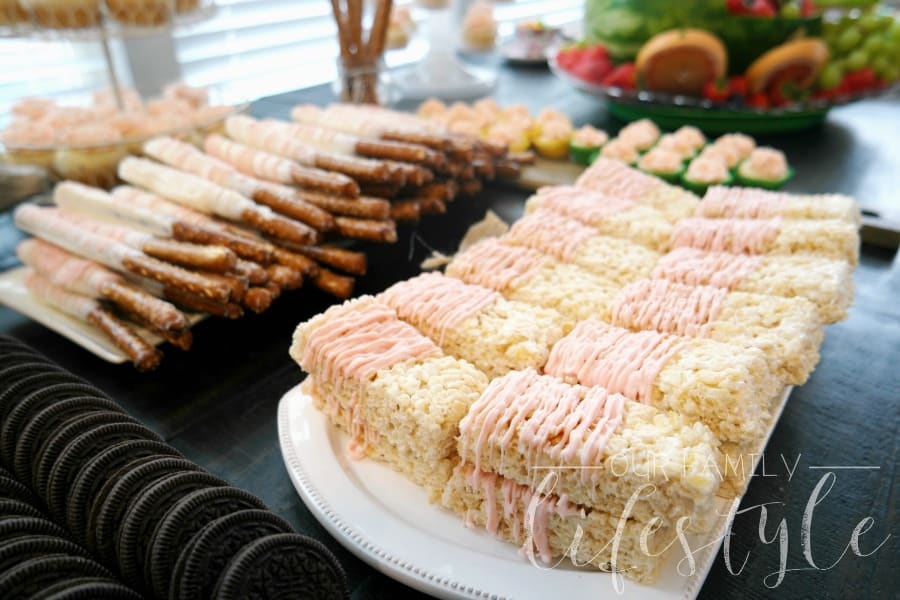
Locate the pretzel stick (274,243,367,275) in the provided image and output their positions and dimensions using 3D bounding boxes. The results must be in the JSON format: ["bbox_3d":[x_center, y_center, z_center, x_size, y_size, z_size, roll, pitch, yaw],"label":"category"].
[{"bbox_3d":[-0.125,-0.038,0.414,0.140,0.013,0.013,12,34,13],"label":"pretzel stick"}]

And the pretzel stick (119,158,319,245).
[{"bbox_3d":[-0.169,-0.070,0.421,0.189,0.017,0.017,20,36,24],"label":"pretzel stick"}]

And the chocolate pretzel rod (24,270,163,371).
[{"bbox_3d":[-0.206,0.008,0.336,0.145,0.014,0.014,21,37,33],"label":"chocolate pretzel rod"}]

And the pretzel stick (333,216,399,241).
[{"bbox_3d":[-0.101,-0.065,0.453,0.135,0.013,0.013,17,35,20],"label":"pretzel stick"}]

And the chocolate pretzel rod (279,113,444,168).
[{"bbox_3d":[-0.092,-0.146,0.544,0.183,0.016,0.016,19,36,24],"label":"chocolate pretzel rod"}]

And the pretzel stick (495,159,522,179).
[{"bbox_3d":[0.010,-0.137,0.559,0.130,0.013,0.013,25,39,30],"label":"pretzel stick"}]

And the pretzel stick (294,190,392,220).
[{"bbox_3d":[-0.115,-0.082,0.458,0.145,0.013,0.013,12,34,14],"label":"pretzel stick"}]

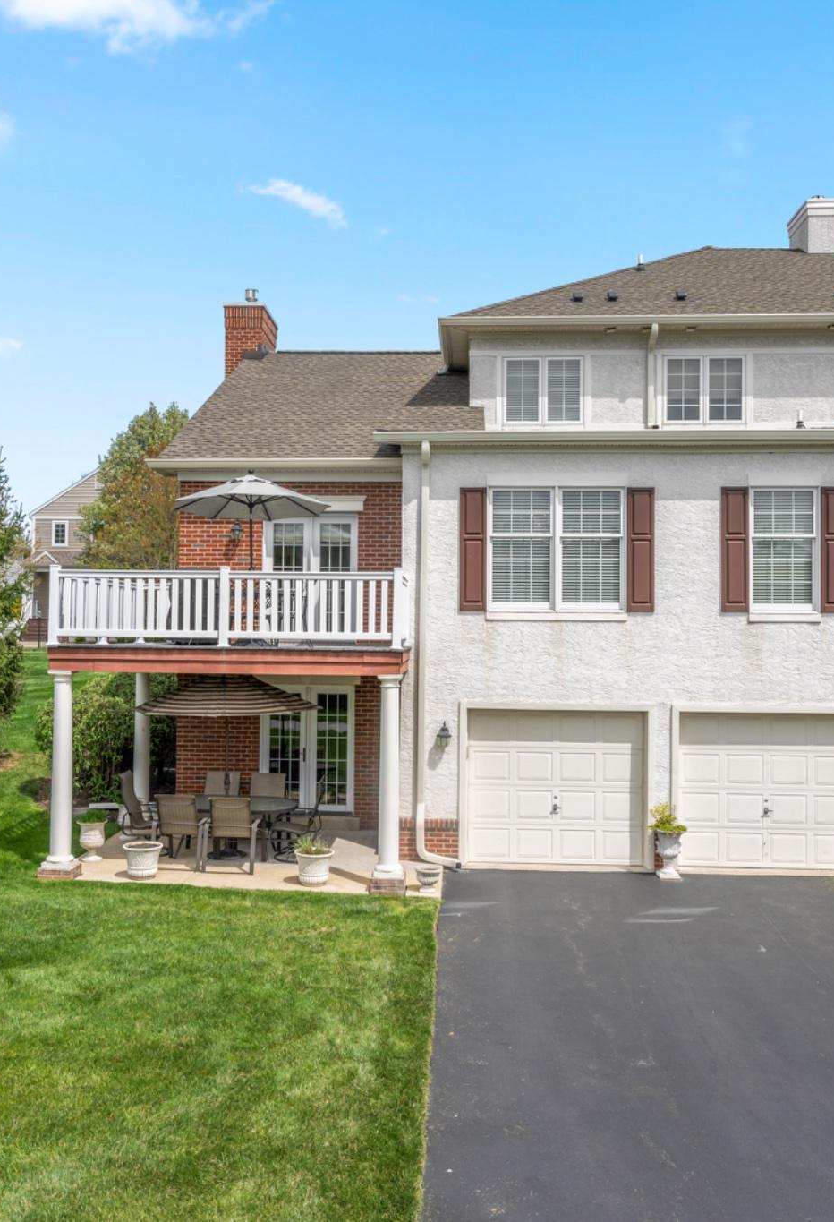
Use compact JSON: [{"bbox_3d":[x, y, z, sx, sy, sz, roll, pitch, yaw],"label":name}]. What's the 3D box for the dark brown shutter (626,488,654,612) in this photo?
[{"bbox_3d":[3.053,-0.830,13.219,0.376,1.712,0.050,0,-1,3],"label":"dark brown shutter"}]

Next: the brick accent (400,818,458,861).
[{"bbox_3d":[0.166,3.073,13.010,0.819,0.568,0.160,0,-1,3],"label":"brick accent"}]

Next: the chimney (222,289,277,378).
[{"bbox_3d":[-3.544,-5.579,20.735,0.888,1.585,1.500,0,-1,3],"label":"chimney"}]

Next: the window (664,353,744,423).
[{"bbox_3d":[5.010,-3.882,16.883,1.432,1.194,0.120,0,-1,3],"label":"window"}]

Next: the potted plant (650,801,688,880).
[{"bbox_3d":[3.374,3.068,12.950,0.530,1.011,0.500,0,-1,3],"label":"potted plant"}]

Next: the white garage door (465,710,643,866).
[{"bbox_3d":[1.924,2.455,13.480,2.440,2.143,0.060,0,-1,3],"label":"white garage door"}]

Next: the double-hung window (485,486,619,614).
[{"bbox_3d":[1.899,-0.833,13.274,1.813,1.708,0.130,0,-1,2],"label":"double-hung window"}]

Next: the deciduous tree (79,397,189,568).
[{"bbox_3d":[-6.791,-1.426,26.381,5.000,8.516,5.000,0,-1,3],"label":"deciduous tree"}]

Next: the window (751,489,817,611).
[{"bbox_3d":[4.975,-0.820,13.145,0.894,1.682,0.130,0,-1,2],"label":"window"}]

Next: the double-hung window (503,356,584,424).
[{"bbox_3d":[2.220,-3.858,16.984,1.398,1.224,0.130,0,-1,2],"label":"double-hung window"}]

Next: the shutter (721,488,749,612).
[{"bbox_3d":[4.355,-0.833,13.238,0.372,1.710,0.045,0,-1,3],"label":"shutter"}]

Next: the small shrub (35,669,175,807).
[{"bbox_3d":[-5.362,2.089,16.964,2.400,2.030,2.300,0,-1,3],"label":"small shrub"}]

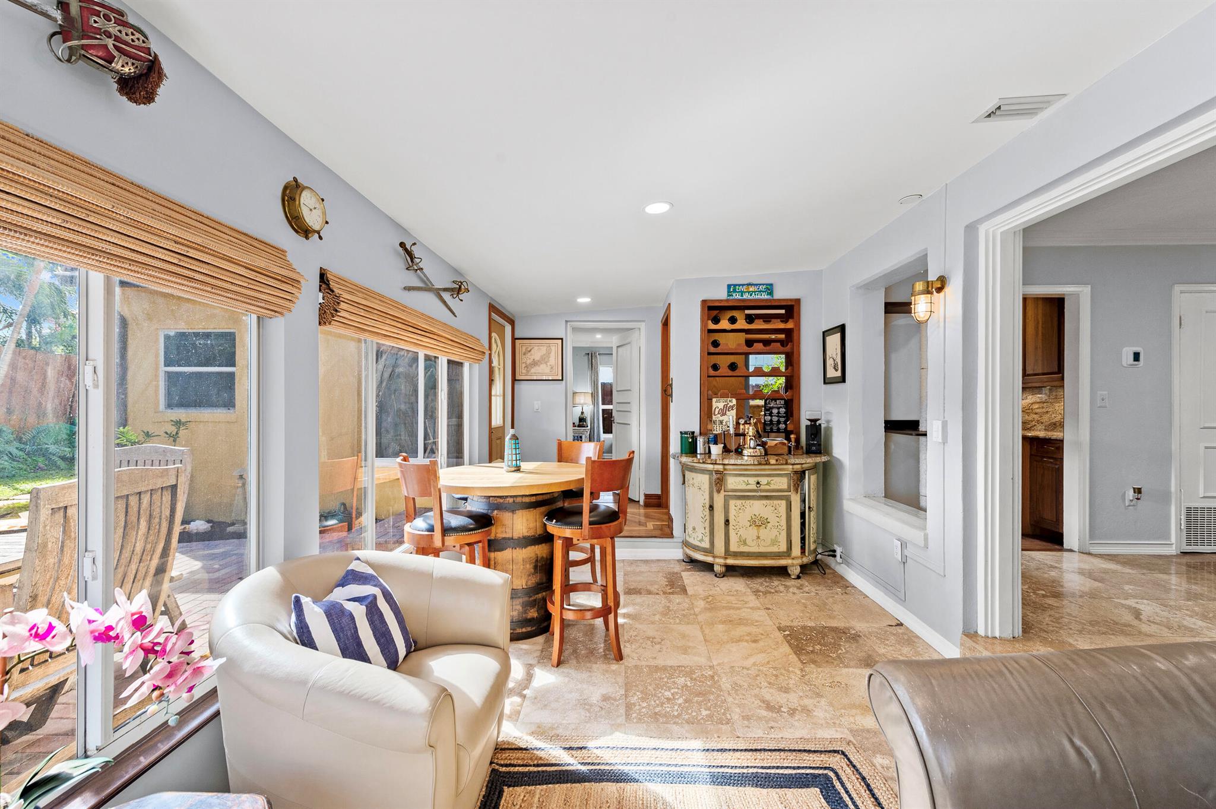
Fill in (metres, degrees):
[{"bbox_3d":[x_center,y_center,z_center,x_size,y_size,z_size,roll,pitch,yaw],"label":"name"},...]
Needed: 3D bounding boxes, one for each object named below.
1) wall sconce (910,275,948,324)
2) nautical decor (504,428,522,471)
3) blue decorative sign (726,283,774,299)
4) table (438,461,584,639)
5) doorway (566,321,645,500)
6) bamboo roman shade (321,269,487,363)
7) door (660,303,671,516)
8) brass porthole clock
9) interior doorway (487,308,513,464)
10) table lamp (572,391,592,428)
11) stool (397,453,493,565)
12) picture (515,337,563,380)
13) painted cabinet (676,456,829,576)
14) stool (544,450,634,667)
[{"bbox_3d":[1.737,-0.572,2.572,0.175,0.260,0.110,0,0,1],"label":"wall sconce"},{"bbox_3d":[-0.612,0.295,3.050,0.115,0.272,0.115,0,0,0],"label":"nautical decor"},{"bbox_3d":[1.235,-0.987,4.110,0.412,0.150,0.025,0,0,1],"label":"blue decorative sign"},{"bbox_3d":[-0.583,0.893,2.975,0.990,0.923,0.990,0,0,1],"label":"table"},{"bbox_3d":[-0.025,0.109,5.320,0.890,2.070,0.140,0,0,2],"label":"doorway"},{"bbox_3d":[-1.115,-0.445,3.004,0.130,0.240,2.150,0,0,1],"label":"bamboo roman shade"},{"bbox_3d":[0.625,0.107,4.780,0.110,2.070,0.930,0,0,2],"label":"door"},{"bbox_3d":[-1.110,-0.715,1.740,0.065,0.205,0.205,0,0,2],"label":"brass porthole clock"},{"bbox_3d":[-1.146,0.113,4.940,0.150,2.120,1.060,0,0,1],"label":"interior doorway"},{"bbox_3d":[-0.506,0.113,9.500,0.390,0.710,0.390,0,0,0],"label":"table lamp"},{"bbox_3d":[-0.858,0.805,2.505,0.480,1.080,0.440,0,0,-44],"label":"stool"},{"bbox_3d":[-0.791,-0.517,5.430,0.565,0.495,0.030,0,0,1],"label":"picture"},{"bbox_3d":[1.172,0.893,3.860,1.310,0.925,0.520,0,0,1],"label":"painted cabinet"},{"bbox_3d":[-0.130,0.815,2.645,0.500,1.080,0.490,0,0,37],"label":"stool"}]

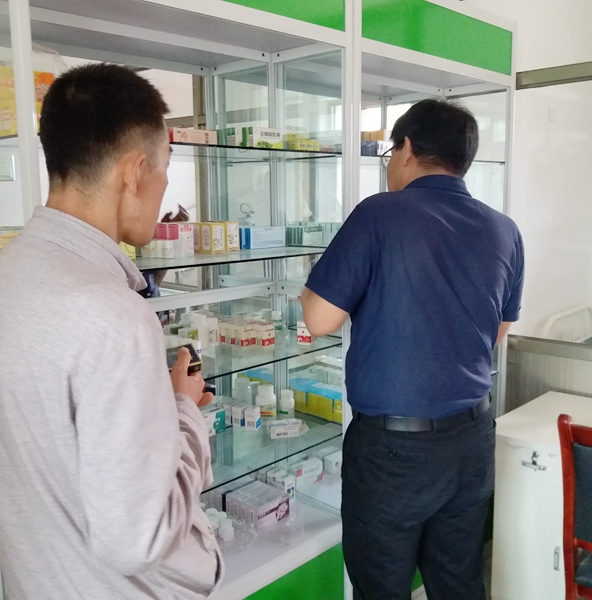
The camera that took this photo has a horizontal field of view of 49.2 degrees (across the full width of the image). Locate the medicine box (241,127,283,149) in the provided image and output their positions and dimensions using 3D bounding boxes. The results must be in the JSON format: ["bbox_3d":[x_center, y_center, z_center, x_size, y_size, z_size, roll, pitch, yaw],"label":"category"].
[{"bbox_3d":[-0.082,-0.389,1.586,0.043,0.053,0.098,7,12,44],"label":"medicine box"}]

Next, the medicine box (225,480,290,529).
[{"bbox_3d":[-0.110,0.582,1.842,0.138,0.064,0.121,7,12,44],"label":"medicine box"}]

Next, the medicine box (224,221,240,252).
[{"bbox_3d":[-0.199,-0.188,1.911,0.049,0.085,0.056,9,13,44],"label":"medicine box"}]

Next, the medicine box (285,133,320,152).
[{"bbox_3d":[0.017,-0.403,1.702,0.045,0.044,0.086,7,12,44],"label":"medicine box"}]

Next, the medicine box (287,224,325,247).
[{"bbox_3d":[0.029,-0.214,2.136,0.076,0.060,0.099,9,13,44],"label":"medicine box"}]

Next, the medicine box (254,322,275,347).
[{"bbox_3d":[-0.088,0.093,1.763,0.036,0.062,0.045,7,12,44],"label":"medicine box"}]

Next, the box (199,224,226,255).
[{"bbox_3d":[-0.217,-0.159,1.677,0.057,0.077,0.045,7,12,44],"label":"box"}]

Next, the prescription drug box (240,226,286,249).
[{"bbox_3d":[-0.094,-0.176,1.841,0.049,0.059,0.132,7,12,44],"label":"prescription drug box"}]

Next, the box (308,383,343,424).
[{"bbox_3d":[0.113,0.315,1.936,0.127,0.072,0.068,7,12,44],"label":"box"}]

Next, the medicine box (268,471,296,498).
[{"bbox_3d":[-0.041,0.564,1.970,0.071,0.060,0.039,7,12,44],"label":"medicine box"}]

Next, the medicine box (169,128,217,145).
[{"bbox_3d":[-0.233,-0.353,1.421,0.042,0.036,0.120,7,12,44],"label":"medicine box"}]

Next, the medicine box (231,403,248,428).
[{"bbox_3d":[-0.176,0.363,2.035,0.043,0.067,0.030,9,13,44],"label":"medicine box"}]

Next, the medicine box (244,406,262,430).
[{"bbox_3d":[-0.120,0.338,1.853,0.033,0.060,0.041,2,9,22],"label":"medicine box"}]

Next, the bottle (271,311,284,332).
[{"bbox_3d":[-0.060,0.070,2.092,0.037,0.063,0.037,-1,9,0],"label":"bottle"}]

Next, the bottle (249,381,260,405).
[{"bbox_3d":[-0.138,0.325,2.213,0.048,0.084,0.048,-1,9,0],"label":"bottle"}]

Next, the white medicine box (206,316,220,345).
[{"bbox_3d":[-0.247,0.094,1.908,0.037,0.079,0.039,9,13,44],"label":"white medicine box"}]

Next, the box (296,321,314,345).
[{"bbox_3d":[0.028,0.088,1.780,0.039,0.061,0.036,2,9,19],"label":"box"}]

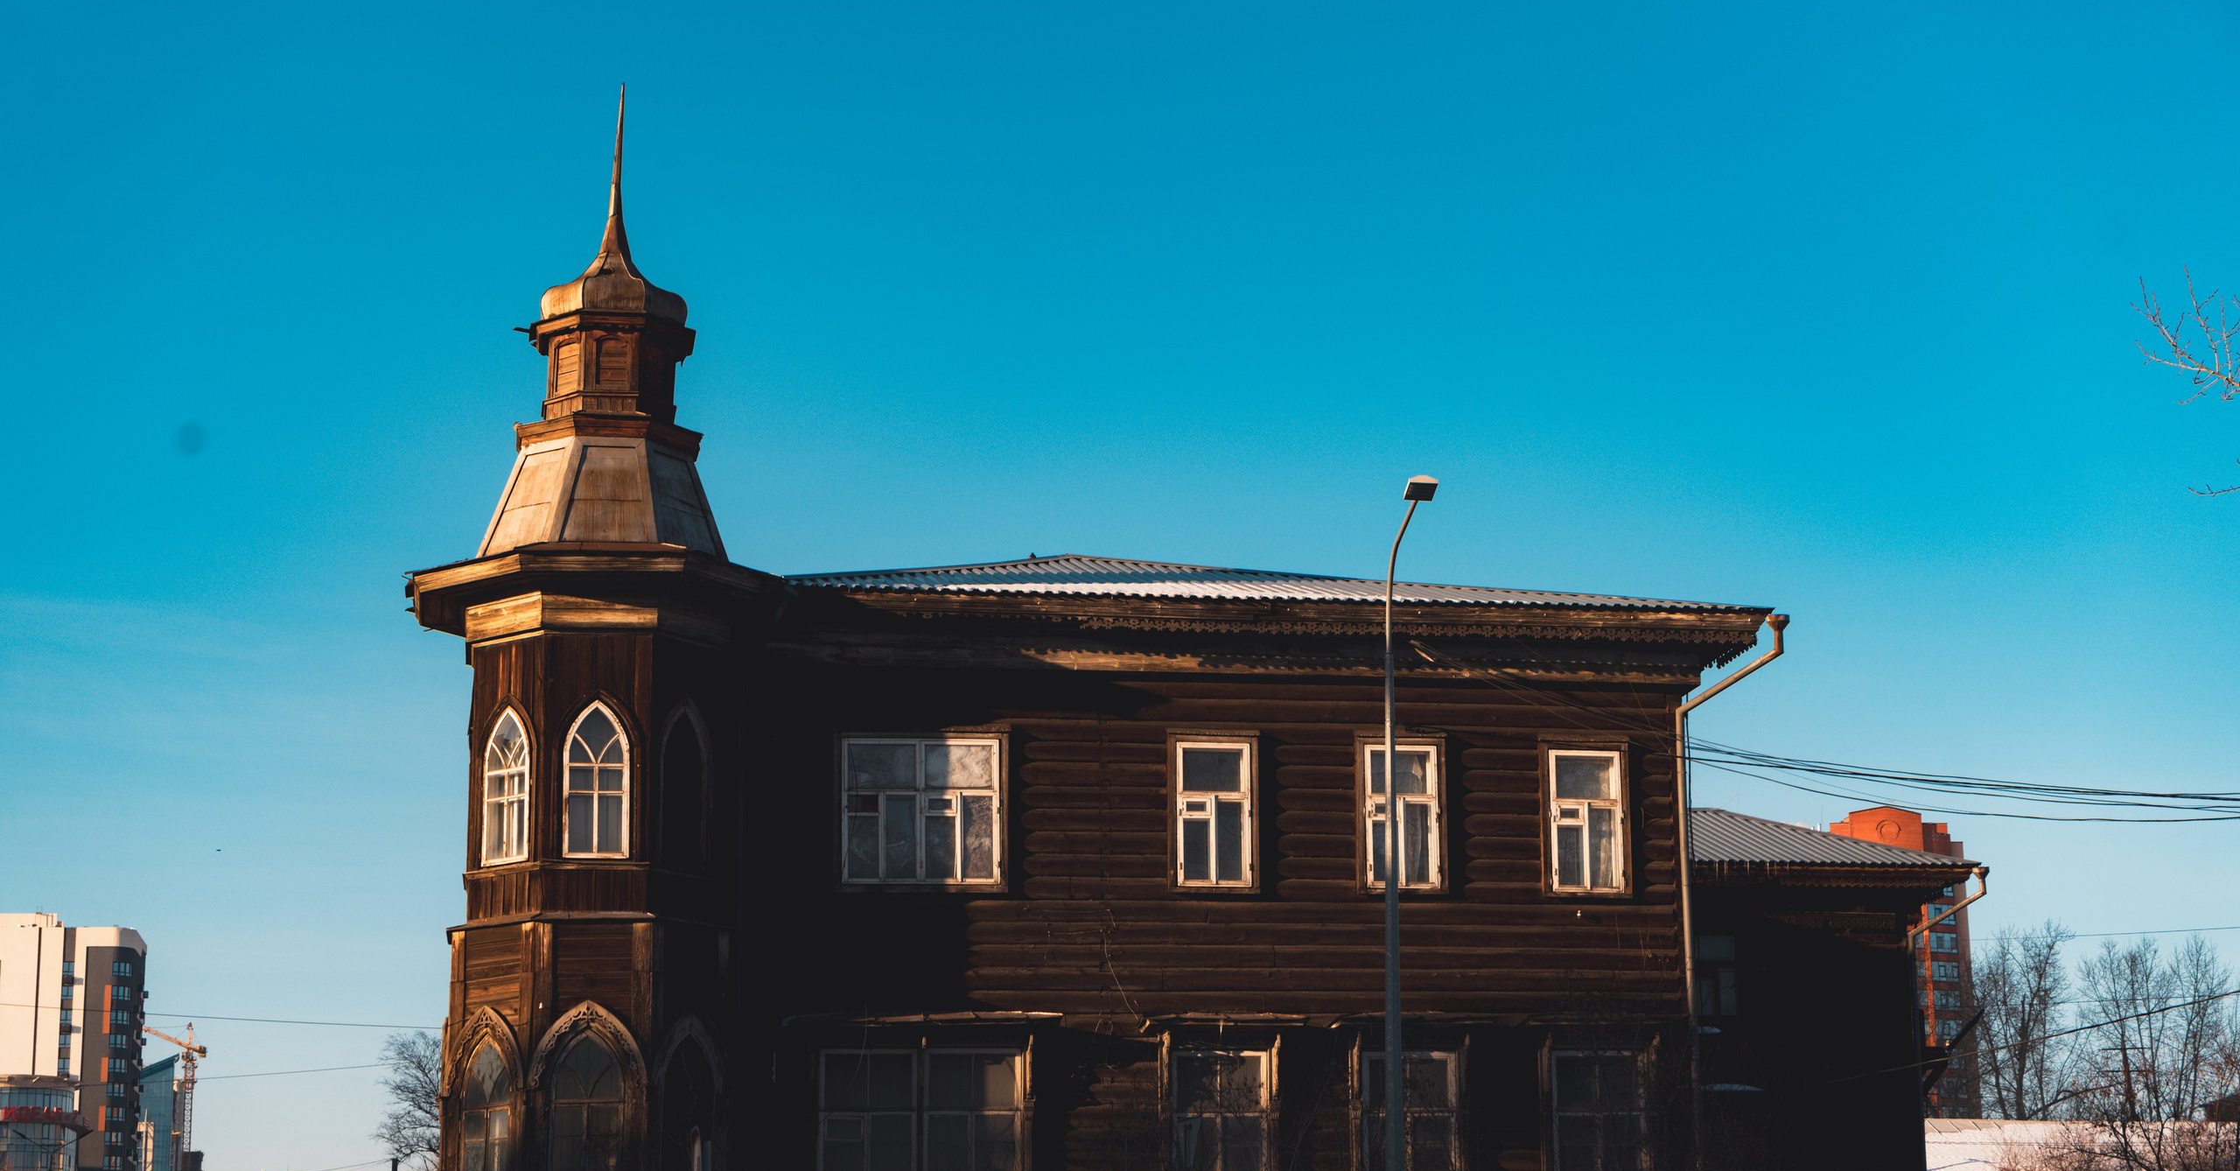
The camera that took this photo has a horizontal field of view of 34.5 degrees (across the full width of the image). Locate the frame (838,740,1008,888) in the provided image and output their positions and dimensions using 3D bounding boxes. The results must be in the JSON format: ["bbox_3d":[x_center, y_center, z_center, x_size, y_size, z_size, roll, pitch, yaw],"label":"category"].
[{"bbox_3d":[-2.036,2.324,37.055,1.643,1.520,0.150,1,-11,-10],"label":"frame"}]

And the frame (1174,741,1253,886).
[{"bbox_3d":[0.984,2.379,37.565,0.779,1.513,0.150,1,-11,-10],"label":"frame"}]

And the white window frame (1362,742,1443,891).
[{"bbox_3d":[2.977,2.432,37.898,0.831,1.554,0.150,1,-11,-10],"label":"white window frame"}]

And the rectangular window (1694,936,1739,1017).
[{"bbox_3d":[8.475,5.554,51.261,0.648,1.141,0.150,1,-11,-10],"label":"rectangular window"}]

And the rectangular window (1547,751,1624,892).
[{"bbox_3d":[4.949,2.490,38.226,0.846,1.530,0.150,1,-11,-10],"label":"rectangular window"}]

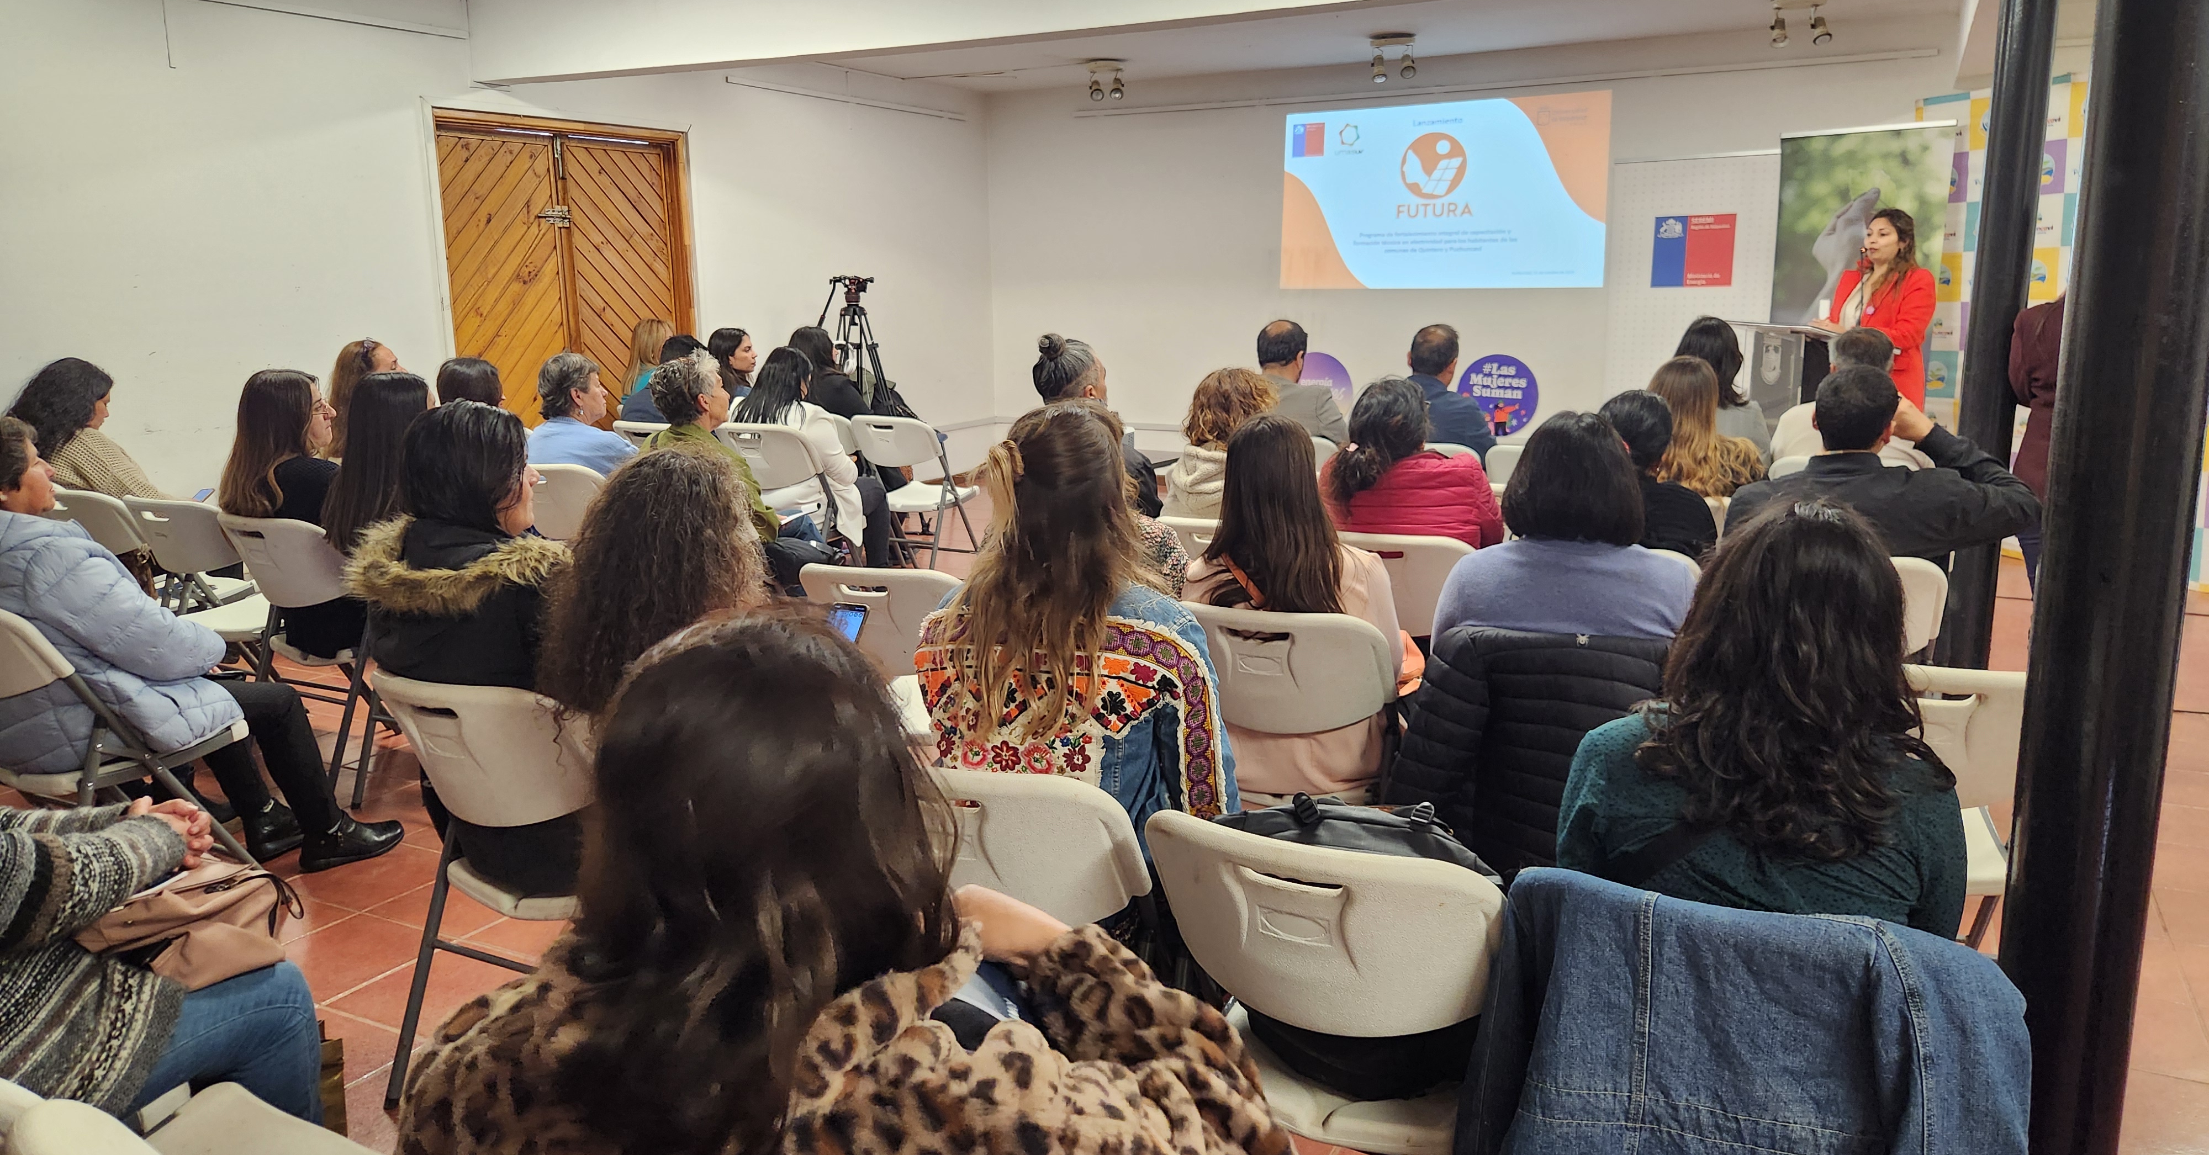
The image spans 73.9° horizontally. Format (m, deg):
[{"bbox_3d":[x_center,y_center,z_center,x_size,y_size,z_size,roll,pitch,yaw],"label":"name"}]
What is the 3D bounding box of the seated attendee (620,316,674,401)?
[{"bbox_3d":[-2.272,-0.783,8.329,0.480,1.280,0.800,6,13,29],"label":"seated attendee"}]

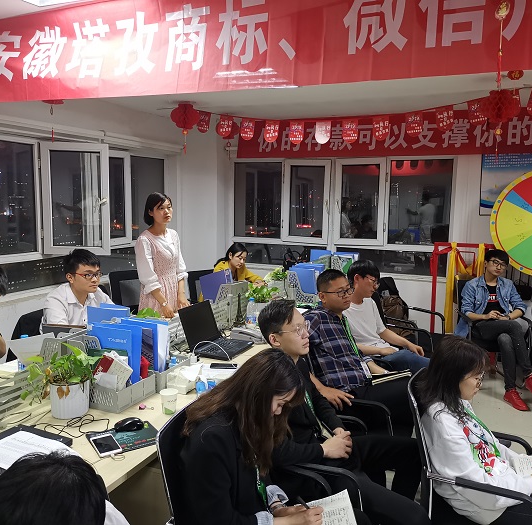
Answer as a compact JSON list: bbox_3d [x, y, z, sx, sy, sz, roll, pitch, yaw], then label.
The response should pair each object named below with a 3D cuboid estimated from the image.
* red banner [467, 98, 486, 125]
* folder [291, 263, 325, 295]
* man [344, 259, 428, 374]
[{"bbox_3d":[1.525,-1.085,3.938,0.145,0.197,0.010,-6,3,26],"label":"red banner"},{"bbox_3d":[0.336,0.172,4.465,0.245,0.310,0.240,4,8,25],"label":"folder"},{"bbox_3d":[0.914,0.607,3.445,0.800,1.210,0.500,3,7,16],"label":"man"}]

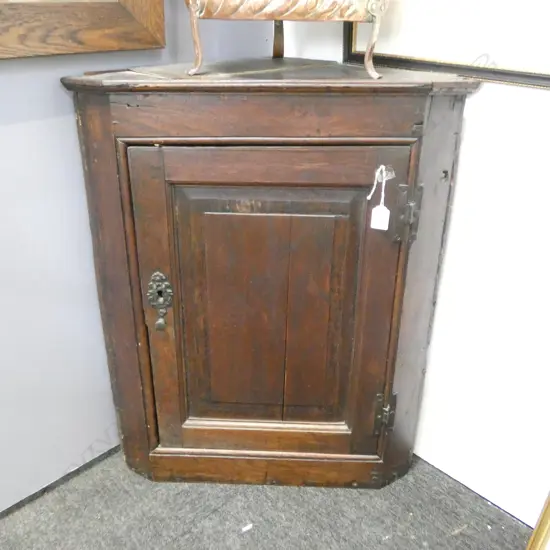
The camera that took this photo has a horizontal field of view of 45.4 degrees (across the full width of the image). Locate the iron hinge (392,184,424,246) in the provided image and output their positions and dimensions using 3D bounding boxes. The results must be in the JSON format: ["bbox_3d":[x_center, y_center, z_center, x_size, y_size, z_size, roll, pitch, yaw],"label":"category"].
[{"bbox_3d":[0.255,-0.118,1.258,0.045,0.117,0.019,1,28,1],"label":"iron hinge"}]

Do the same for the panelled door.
[{"bbox_3d":[-0.014,0.089,1.393,0.524,0.748,0.030,1,28,1],"label":"panelled door"}]

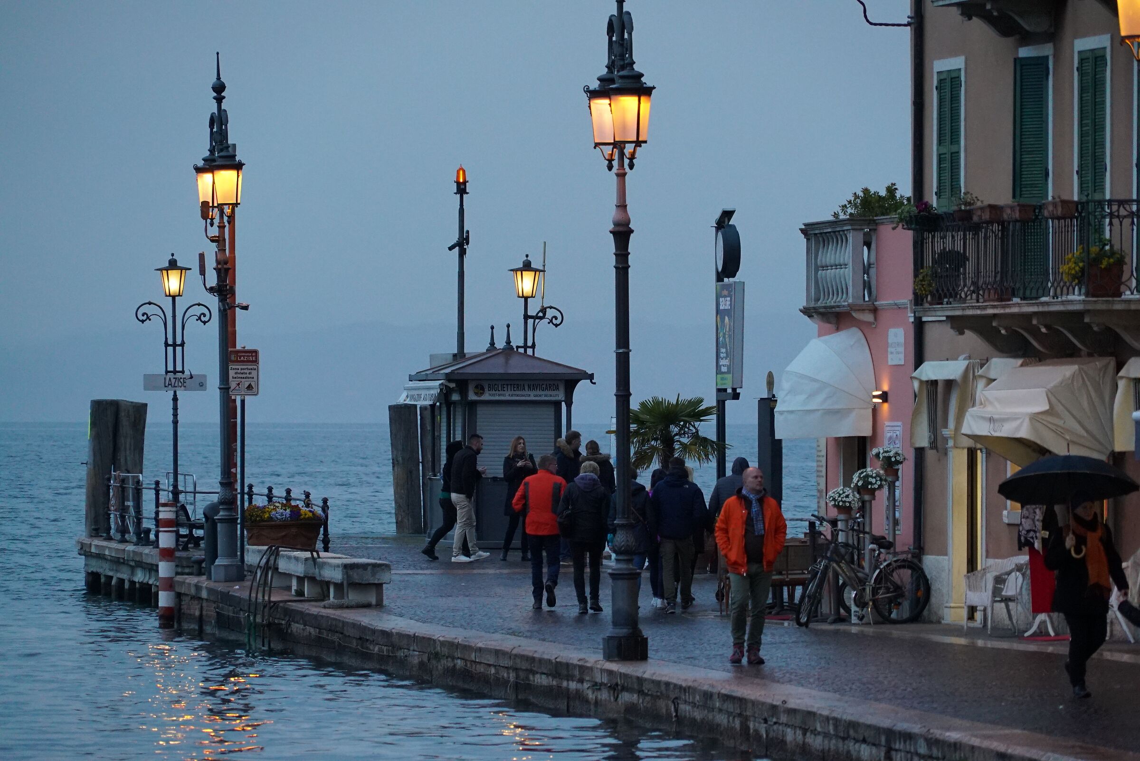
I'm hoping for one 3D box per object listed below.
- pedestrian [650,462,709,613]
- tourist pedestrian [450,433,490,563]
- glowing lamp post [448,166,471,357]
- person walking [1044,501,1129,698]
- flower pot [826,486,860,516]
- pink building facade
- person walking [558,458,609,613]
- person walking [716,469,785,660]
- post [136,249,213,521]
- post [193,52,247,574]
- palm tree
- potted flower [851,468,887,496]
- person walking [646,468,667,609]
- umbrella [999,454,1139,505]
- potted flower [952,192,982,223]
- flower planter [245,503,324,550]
[{"bbox_3d":[1.224,1.743,85.300,0.620,1.760,0.450,0,0,-3],"label":"pedestrian"},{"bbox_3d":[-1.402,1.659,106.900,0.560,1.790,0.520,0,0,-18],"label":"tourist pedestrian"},{"bbox_3d":[-1.722,-0.436,120.000,0.340,5.900,0.320,0,0,0],"label":"glowing lamp post"},{"bbox_3d":[4.235,1.765,62.400,0.660,1.700,0.520,0,0,-19],"label":"person walking"},{"bbox_3d":[2.985,1.317,83.000,0.380,0.310,0.380,0,0,0],"label":"flower pot"},{"bbox_3d":[2.970,0.420,83.000,1.250,4.350,3.800,0,0,-15],"label":"pink building facade"},{"bbox_3d":[0.158,1.736,84.200,0.560,1.690,0.420,0,0,5],"label":"person walking"},{"bbox_3d":[1.611,1.651,67.600,0.630,1.760,0.380,0,0,-9],"label":"person walking"},{"bbox_3d":[-6.032,0.326,116.000,1.160,4.500,0.560,0,0,0],"label":"post"},{"bbox_3d":[-4.413,-0.792,96.600,0.500,6.720,1.200,-1,0,-15],"label":"post"},{"bbox_3d":[1.411,1.273,102.500,1.500,2.200,1.450,0,0,0],"label":"palm tree"},{"bbox_3d":[3.266,1.108,83.000,0.400,0.300,0.400,0,0,0],"label":"potted flower"},{"bbox_3d":[1.037,1.813,87.200,0.460,1.610,0.420,0,0,0],"label":"person walking"},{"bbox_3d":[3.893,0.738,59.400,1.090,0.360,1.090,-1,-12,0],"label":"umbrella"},{"bbox_3d":[4.016,-1.750,76.800,0.300,0.320,0.310,0,0,-15],"label":"potted flower"},{"bbox_3d":[-3.685,1.871,98.000,1.030,0.620,0.500,0,0,14],"label":"flower planter"}]

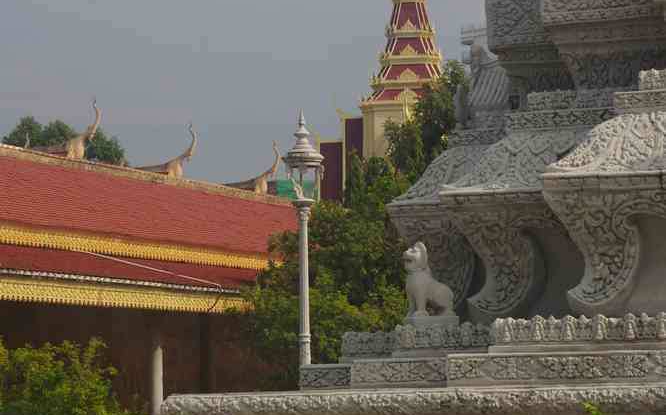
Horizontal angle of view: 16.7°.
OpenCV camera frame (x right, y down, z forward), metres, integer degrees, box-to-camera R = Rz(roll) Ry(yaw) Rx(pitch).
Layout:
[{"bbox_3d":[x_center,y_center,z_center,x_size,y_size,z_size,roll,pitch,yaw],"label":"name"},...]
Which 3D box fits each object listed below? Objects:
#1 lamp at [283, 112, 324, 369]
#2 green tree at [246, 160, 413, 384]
[{"bbox_3d":[-0.308,1.286,25.000,0.470,4.680,0.470,-3,-5,18],"label":"lamp"},{"bbox_3d":[-0.008,1.738,35.000,3.400,5.200,3.400,-3,-5,18],"label":"green tree"}]

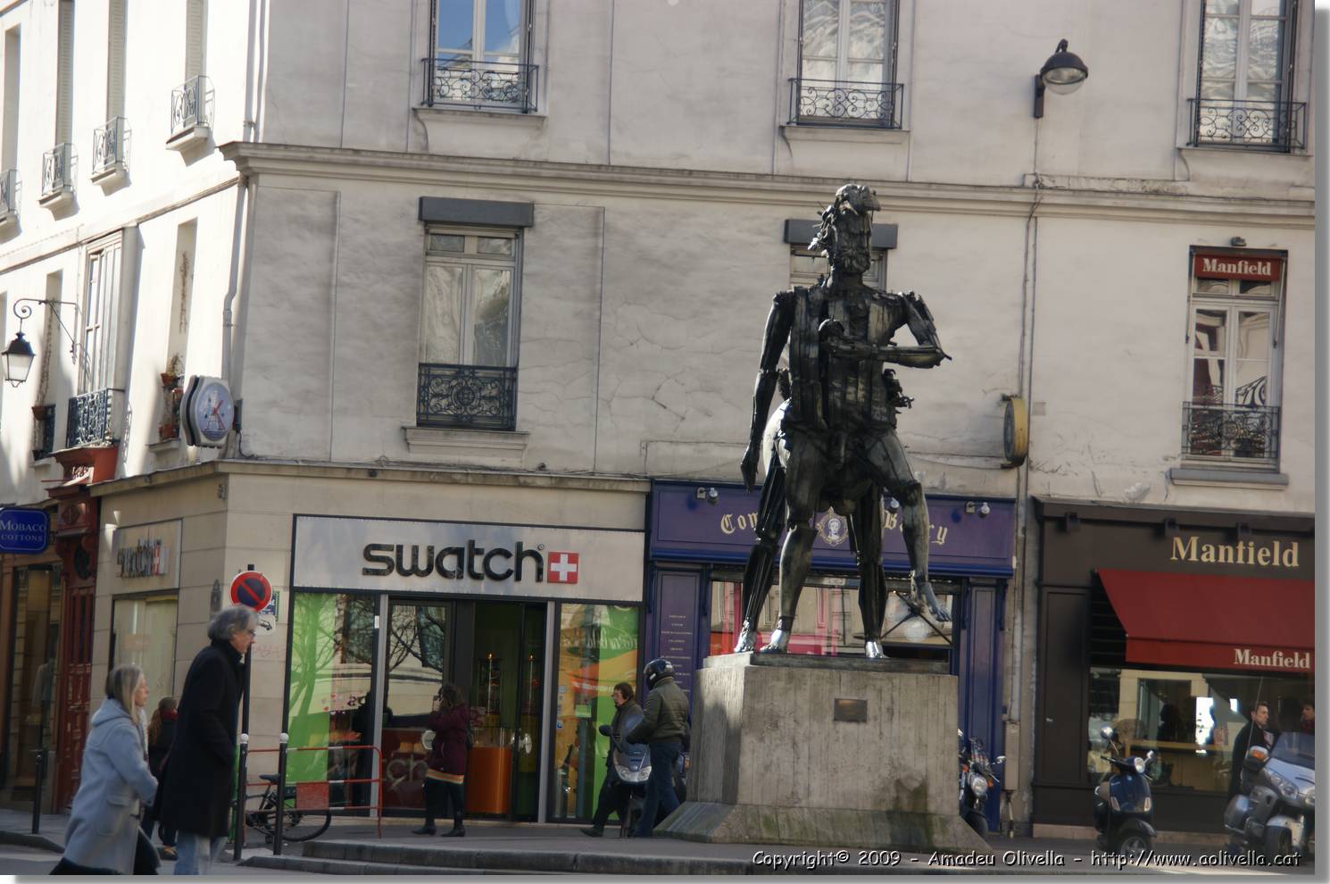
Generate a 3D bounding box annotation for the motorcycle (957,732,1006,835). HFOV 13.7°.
[{"bbox_3d":[3.200,3.840,62.609,0.720,1.200,2.000,3,-3,-17],"label":"motorcycle"}]

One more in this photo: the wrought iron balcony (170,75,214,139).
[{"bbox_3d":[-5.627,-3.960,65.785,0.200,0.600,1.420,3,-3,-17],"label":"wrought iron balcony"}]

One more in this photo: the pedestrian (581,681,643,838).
[{"bbox_3d":[-0.558,3.365,58.747,0.680,1.650,0.500,4,-4,-20],"label":"pedestrian"}]

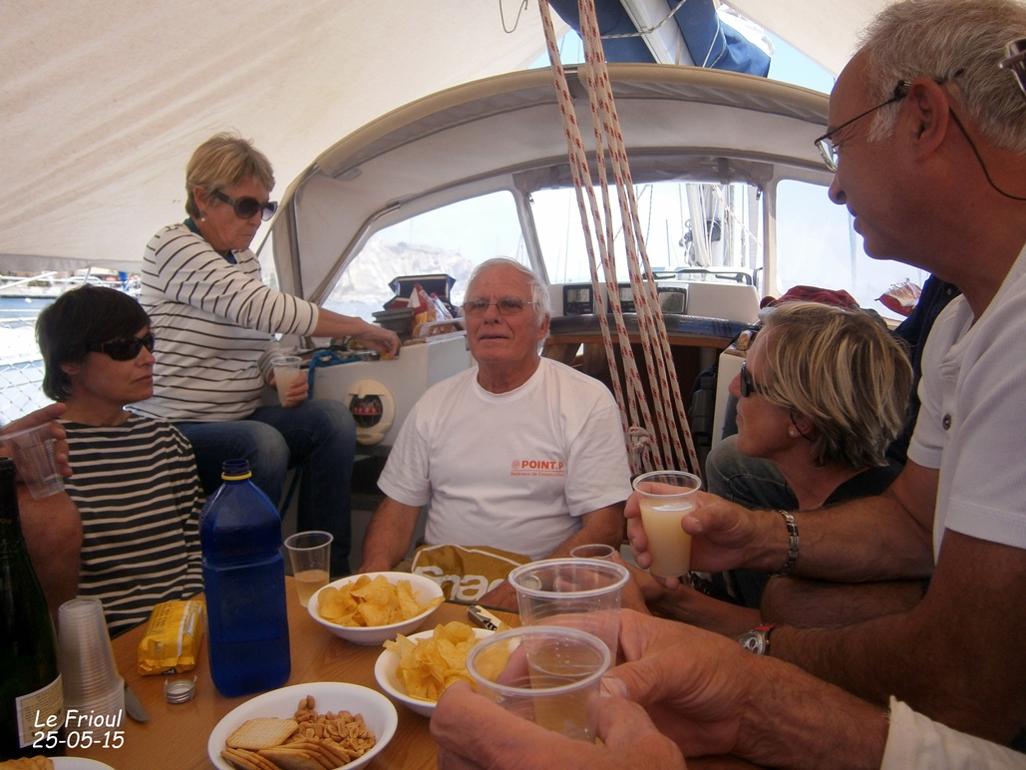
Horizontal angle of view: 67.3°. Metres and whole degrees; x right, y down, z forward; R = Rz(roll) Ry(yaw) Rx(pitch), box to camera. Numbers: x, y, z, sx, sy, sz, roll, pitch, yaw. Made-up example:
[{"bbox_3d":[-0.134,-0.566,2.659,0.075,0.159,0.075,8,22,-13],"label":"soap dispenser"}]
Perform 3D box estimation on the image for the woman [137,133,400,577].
[{"bbox_3d":[-0.525,0.020,1.660,0.580,1.080,0.460,3,9,18],"label":"woman"}]

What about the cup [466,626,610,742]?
[{"bbox_3d":[0.013,0.182,0.391,0.070,0.092,0.070,0,8,0],"label":"cup"}]

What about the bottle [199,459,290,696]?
[{"bbox_3d":[-0.305,0.214,0.888,0.087,0.262,0.087,-3,9,-22],"label":"bottle"}]

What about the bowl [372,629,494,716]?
[{"bbox_3d":[-0.062,0.325,0.860,0.176,0.056,0.176,0,8,0],"label":"bowl"}]

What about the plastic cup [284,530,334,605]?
[{"bbox_3d":[-0.291,0.268,1.109,0.070,0.092,0.070,0,8,0],"label":"plastic cup"}]

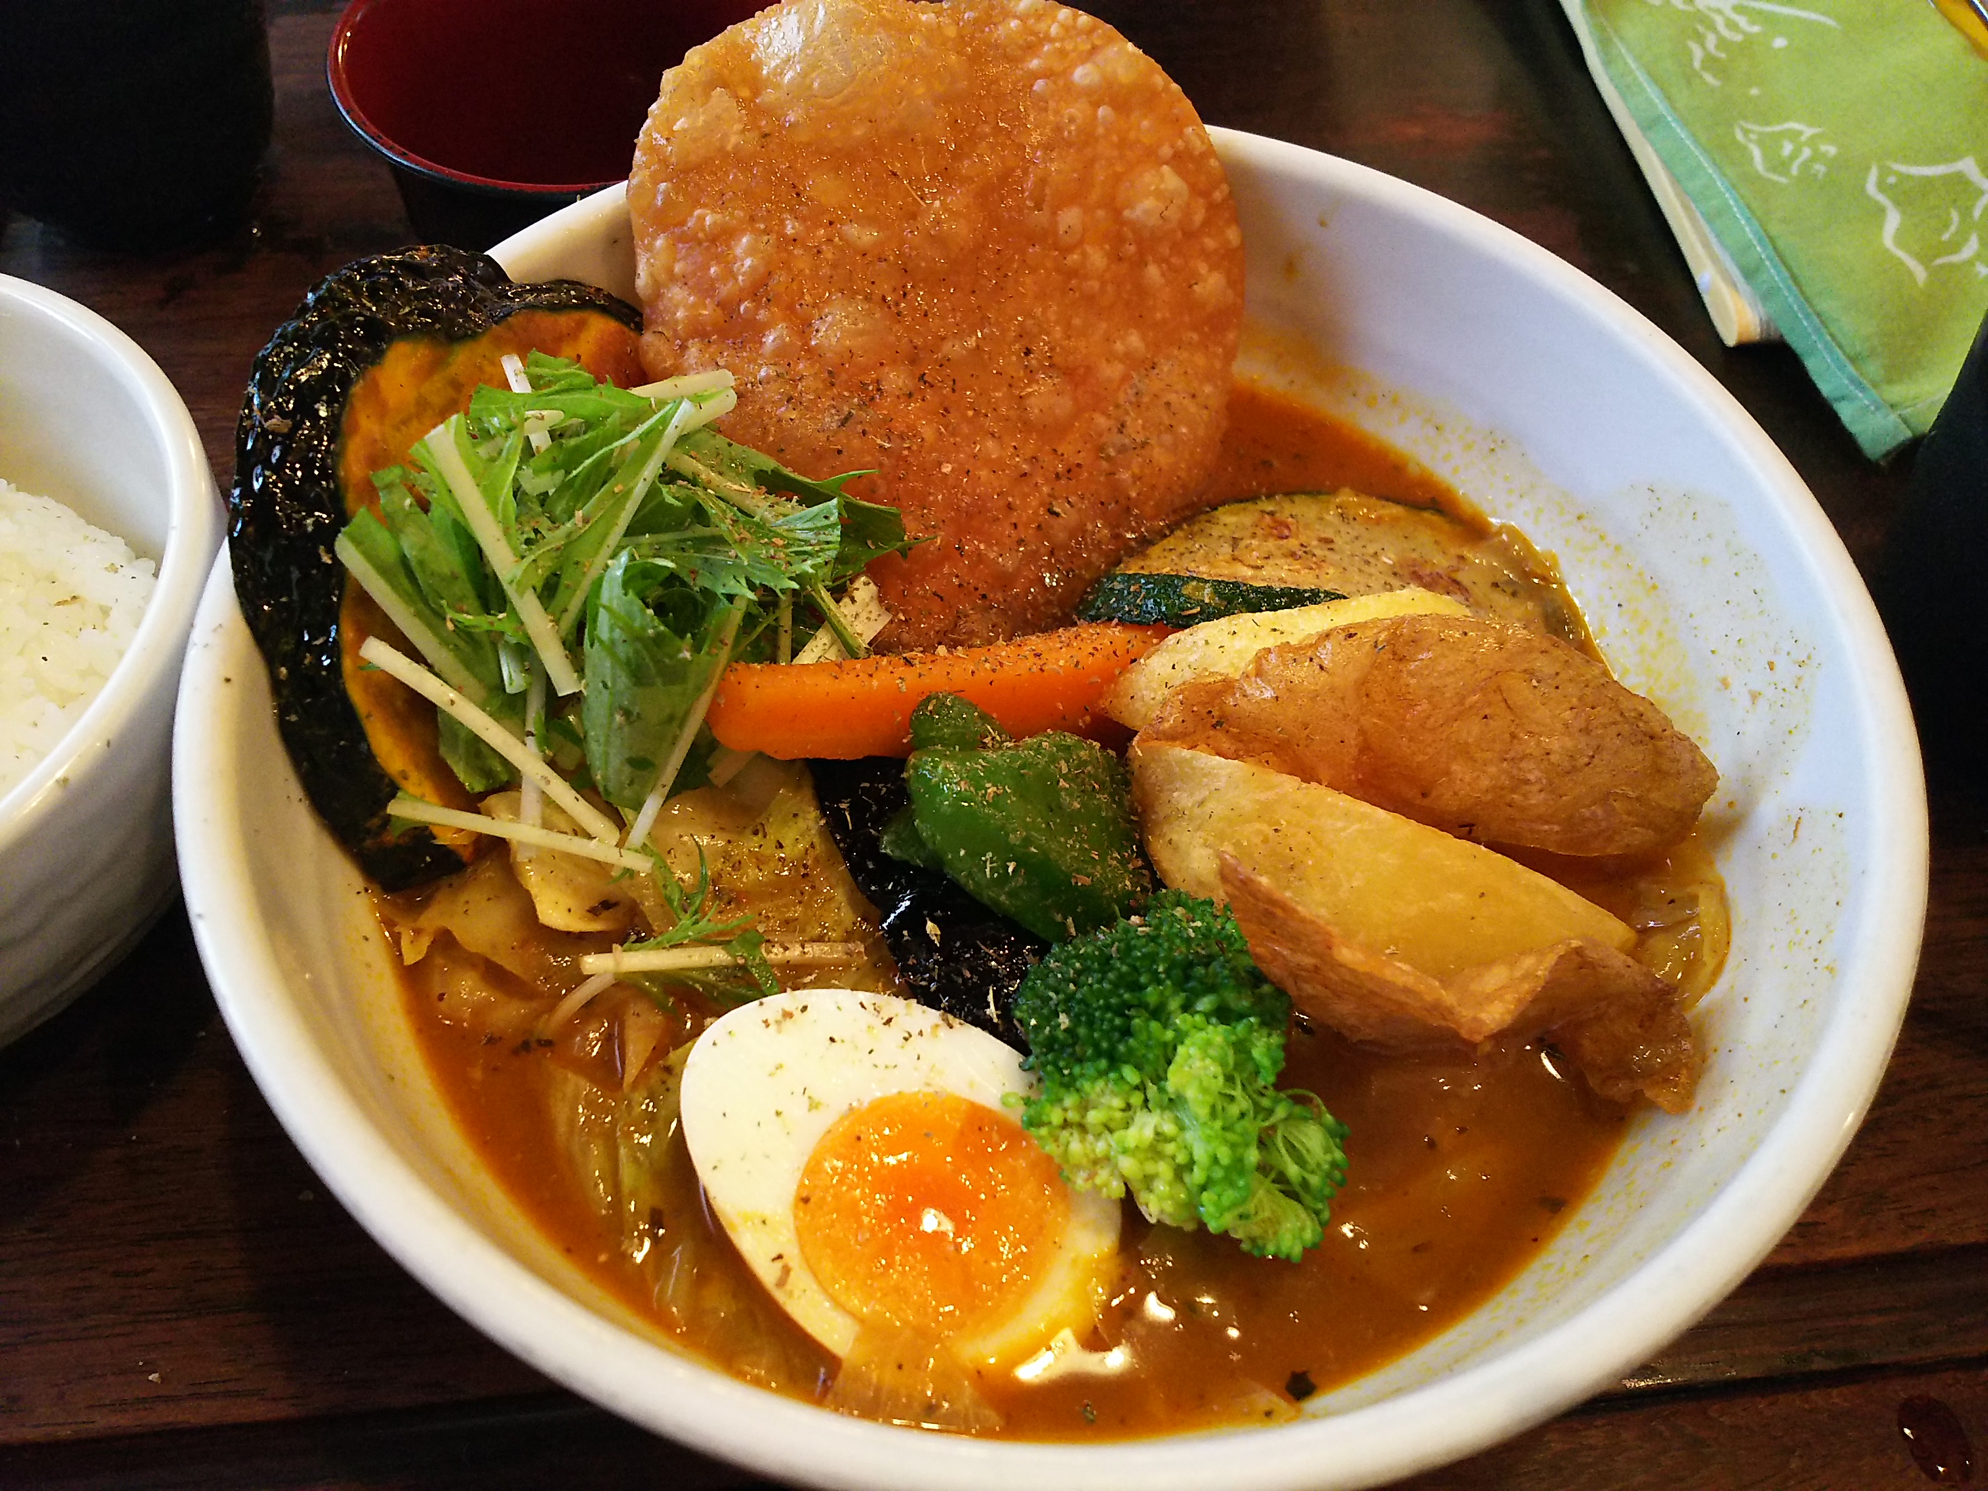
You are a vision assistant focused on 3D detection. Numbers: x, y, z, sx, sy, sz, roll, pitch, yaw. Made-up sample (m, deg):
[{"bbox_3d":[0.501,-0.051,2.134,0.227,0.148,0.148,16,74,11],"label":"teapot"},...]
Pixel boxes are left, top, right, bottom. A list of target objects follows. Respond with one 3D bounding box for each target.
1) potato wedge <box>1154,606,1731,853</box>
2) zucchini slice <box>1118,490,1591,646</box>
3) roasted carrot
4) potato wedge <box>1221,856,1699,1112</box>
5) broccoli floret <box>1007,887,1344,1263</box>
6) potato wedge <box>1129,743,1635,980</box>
[{"bbox_3d":[0.062,0.000,0.208,0.081,0.026,0.030,5,55,-6],"label":"potato wedge"},{"bbox_3d":[0.055,-0.020,0.233,0.076,0.012,0.048,5,55,-5],"label":"zucchini slice"},{"bbox_3d":[-0.006,-0.008,0.214,0.068,0.015,0.016,-5,56,-5],"label":"roasted carrot"},{"bbox_3d":[0.059,0.031,0.193,0.061,0.022,0.025,20,57,5],"label":"potato wedge"},{"bbox_3d":[0.022,0.040,0.180,0.040,0.035,0.039,1,56,-1],"label":"broccoli floret"},{"bbox_3d":[0.053,0.017,0.202,0.071,0.023,0.027,16,56,-4],"label":"potato wedge"}]

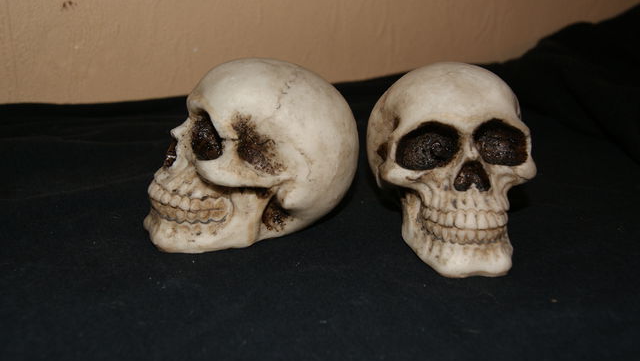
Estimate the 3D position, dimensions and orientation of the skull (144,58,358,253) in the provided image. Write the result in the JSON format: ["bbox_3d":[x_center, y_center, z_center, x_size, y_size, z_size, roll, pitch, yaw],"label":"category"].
[{"bbox_3d":[-0.045,-0.023,0.470,0.150,0.118,0.105,-6,17,-20],"label":"skull"}]

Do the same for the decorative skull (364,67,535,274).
[{"bbox_3d":[0.085,-0.018,0.456,0.105,0.118,0.150,-1,16,-4],"label":"decorative skull"}]

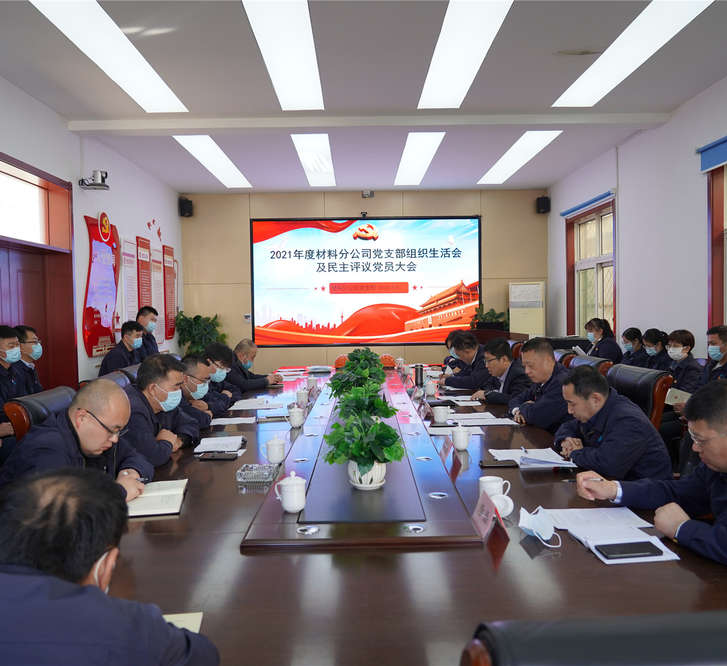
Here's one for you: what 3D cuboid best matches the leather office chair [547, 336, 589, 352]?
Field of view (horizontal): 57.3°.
[{"bbox_3d":[2.266,0.580,7.529,0.600,1.080,0.640,-1,2,0],"label":"leather office chair"}]

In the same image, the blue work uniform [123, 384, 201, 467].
[{"bbox_3d":[-1.002,0.533,3.029,0.500,0.600,0.550,-1,2,1],"label":"blue work uniform"}]

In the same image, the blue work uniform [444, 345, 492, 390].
[{"bbox_3d":[0.904,0.409,5.227,0.520,0.600,0.540,-1,2,-1],"label":"blue work uniform"}]

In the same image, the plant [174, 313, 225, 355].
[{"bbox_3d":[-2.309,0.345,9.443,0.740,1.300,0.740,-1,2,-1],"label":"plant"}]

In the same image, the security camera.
[{"bbox_3d":[-2.732,-1.552,6.724,0.290,0.220,0.200,-1,2,-1],"label":"security camera"}]

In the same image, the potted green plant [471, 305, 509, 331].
[{"bbox_3d":[1.706,-0.210,9.016,0.510,0.350,0.360,-1,2,-1],"label":"potted green plant"}]

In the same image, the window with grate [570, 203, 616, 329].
[{"bbox_3d":[3.082,-0.755,8.937,0.140,1.680,1.660,-1,2,-1],"label":"window with grate"}]

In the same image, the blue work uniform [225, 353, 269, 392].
[{"bbox_3d":[-1.010,0.444,5.613,0.540,0.580,0.520,-1,2,0],"label":"blue work uniform"}]

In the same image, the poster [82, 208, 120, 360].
[{"bbox_3d":[-2.760,-0.535,7.116,0.050,1.532,1.145,-1,2,-1],"label":"poster"}]

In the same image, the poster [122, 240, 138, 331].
[{"bbox_3d":[-2.860,-0.481,8.279,0.030,1.310,0.540,-1,2,-1],"label":"poster"}]

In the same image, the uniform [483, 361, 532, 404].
[{"bbox_3d":[1.053,0.463,4.670,0.540,0.580,0.520,-1,2,0],"label":"uniform"}]

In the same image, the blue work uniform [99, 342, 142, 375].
[{"bbox_3d":[-2.041,0.415,5.708,0.450,0.640,0.500,-1,2,0],"label":"blue work uniform"}]

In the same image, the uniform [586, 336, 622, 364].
[{"bbox_3d":[2.217,0.341,6.171,0.450,0.600,0.460,-1,2,0],"label":"uniform"}]

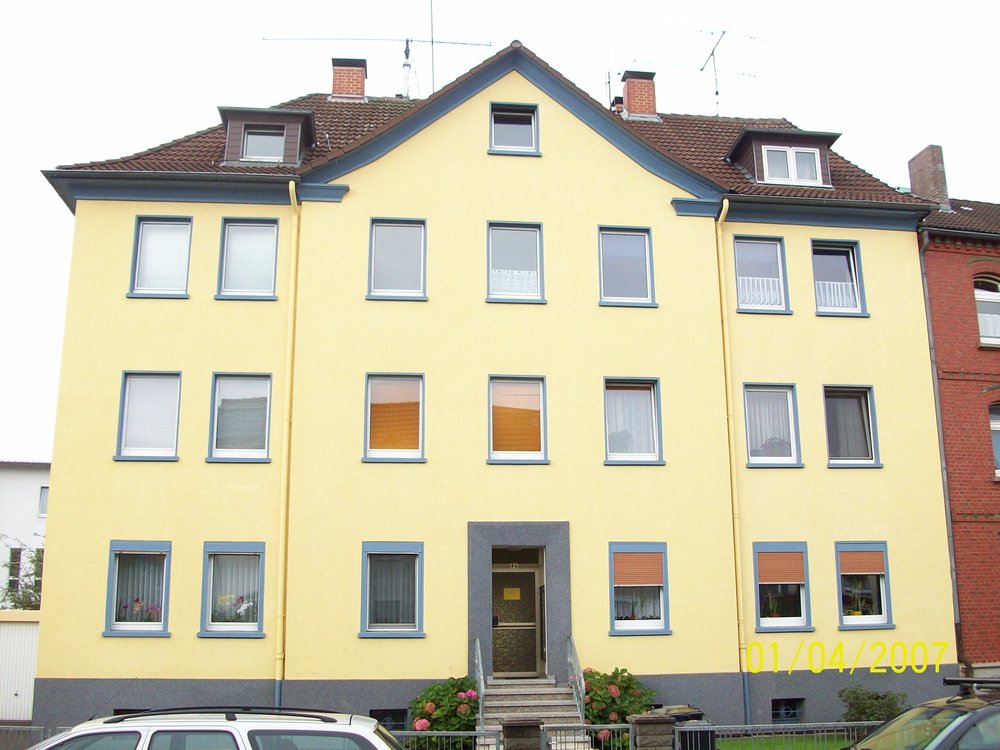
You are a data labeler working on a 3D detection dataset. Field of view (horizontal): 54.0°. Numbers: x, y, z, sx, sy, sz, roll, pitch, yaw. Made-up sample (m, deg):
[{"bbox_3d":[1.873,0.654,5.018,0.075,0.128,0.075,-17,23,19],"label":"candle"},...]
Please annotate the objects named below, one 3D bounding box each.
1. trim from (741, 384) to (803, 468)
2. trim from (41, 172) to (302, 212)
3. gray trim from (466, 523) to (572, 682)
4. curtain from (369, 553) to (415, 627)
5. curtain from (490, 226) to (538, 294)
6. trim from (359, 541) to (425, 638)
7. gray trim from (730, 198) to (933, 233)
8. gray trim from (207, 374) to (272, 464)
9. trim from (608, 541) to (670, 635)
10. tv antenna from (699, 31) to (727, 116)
[{"bbox_3d":[5.274,0.981,19.034,1.170,1.680,0.200,1,-13,-6],"label":"trim"},{"bbox_3d":[-6.118,-3.502,18.538,4.645,0.403,0.520,1,-13,-6],"label":"trim"},{"bbox_3d":[0.345,4.018,17.537,1.850,2.800,0.280,1,-13,-6],"label":"gray trim"},{"bbox_3d":[-1.925,3.862,17.631,0.833,1.256,0.070,1,-13,-6],"label":"curtain"},{"bbox_3d":[0.291,-2.220,19.295,0.920,1.300,0.080,1,-13,-6],"label":"curtain"},{"bbox_3d":[-1.888,3.795,17.374,1.164,1.663,0.150,1,-12,-6],"label":"trim"},{"bbox_3d":[6.643,-3.229,19.954,4.217,0.346,0.350,1,-12,-6],"label":"gray trim"},{"bbox_3d":[-4.724,0.788,17.926,1.170,1.680,0.200,1,-13,-6],"label":"gray trim"},{"bbox_3d":[2.549,3.892,17.882,1.110,1.660,0.170,1,-13,-6],"label":"trim"},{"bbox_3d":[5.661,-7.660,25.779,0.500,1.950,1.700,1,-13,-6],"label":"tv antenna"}]

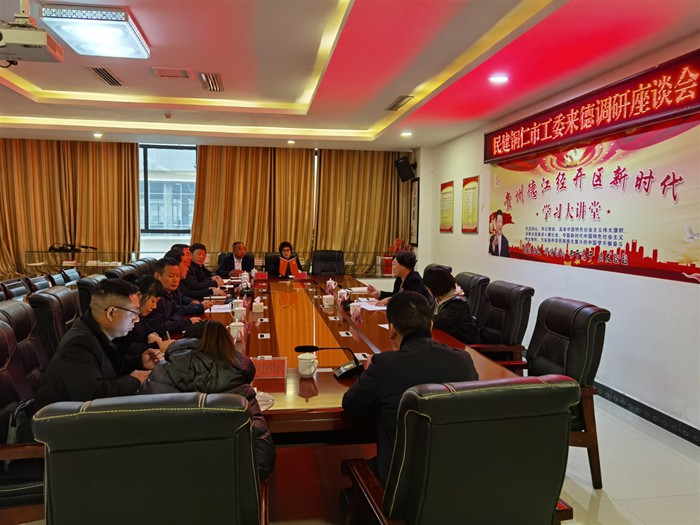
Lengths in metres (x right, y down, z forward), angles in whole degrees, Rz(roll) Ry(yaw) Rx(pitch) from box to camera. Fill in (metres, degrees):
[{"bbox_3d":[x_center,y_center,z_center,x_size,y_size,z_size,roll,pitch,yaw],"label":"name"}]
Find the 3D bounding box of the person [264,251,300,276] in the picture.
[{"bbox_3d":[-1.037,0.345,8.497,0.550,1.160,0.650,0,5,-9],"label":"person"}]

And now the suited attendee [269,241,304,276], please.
[{"bbox_3d":[-0.932,0.308,8.409,0.500,1.250,0.650,0,5,-9],"label":"suited attendee"}]

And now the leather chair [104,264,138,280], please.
[{"bbox_3d":[-2.227,0.605,5.983,0.700,1.100,0.640,0,4,-9],"label":"leather chair"}]

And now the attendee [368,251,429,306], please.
[{"bbox_3d":[0.588,0.521,5.672,0.750,1.280,0.520,0,5,-9],"label":"attendee"}]

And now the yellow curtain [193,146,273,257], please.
[{"bbox_3d":[-2.140,-0.910,10.049,1.420,2.400,0.160,0,5,-9],"label":"yellow curtain"}]

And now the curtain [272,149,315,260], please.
[{"bbox_3d":[-1.034,-0.915,10.225,0.820,2.400,0.160,0,5,-9],"label":"curtain"}]

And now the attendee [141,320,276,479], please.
[{"bbox_3d":[-0.573,0.864,2.176,0.540,1.170,0.800,0,4,-9],"label":"attendee"}]

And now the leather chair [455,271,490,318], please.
[{"bbox_3d":[1.024,0.668,5.667,0.700,1.100,0.640,0,4,-9],"label":"leather chair"}]

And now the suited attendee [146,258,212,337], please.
[{"bbox_3d":[-1.524,0.606,4.377,0.720,1.280,0.520,0,5,-5],"label":"suited attendee"}]

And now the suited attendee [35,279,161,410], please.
[{"bbox_3d":[-1.162,0.753,2.438,0.760,1.340,0.540,0,4,-11],"label":"suited attendee"}]

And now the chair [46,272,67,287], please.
[{"bbox_3d":[-3.285,0.634,6.577,0.600,0.930,0.540,0,4,-9],"label":"chair"}]

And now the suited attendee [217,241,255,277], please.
[{"bbox_3d":[-1.825,0.318,8.718,0.560,1.290,0.750,-1,4,-17],"label":"suited attendee"}]

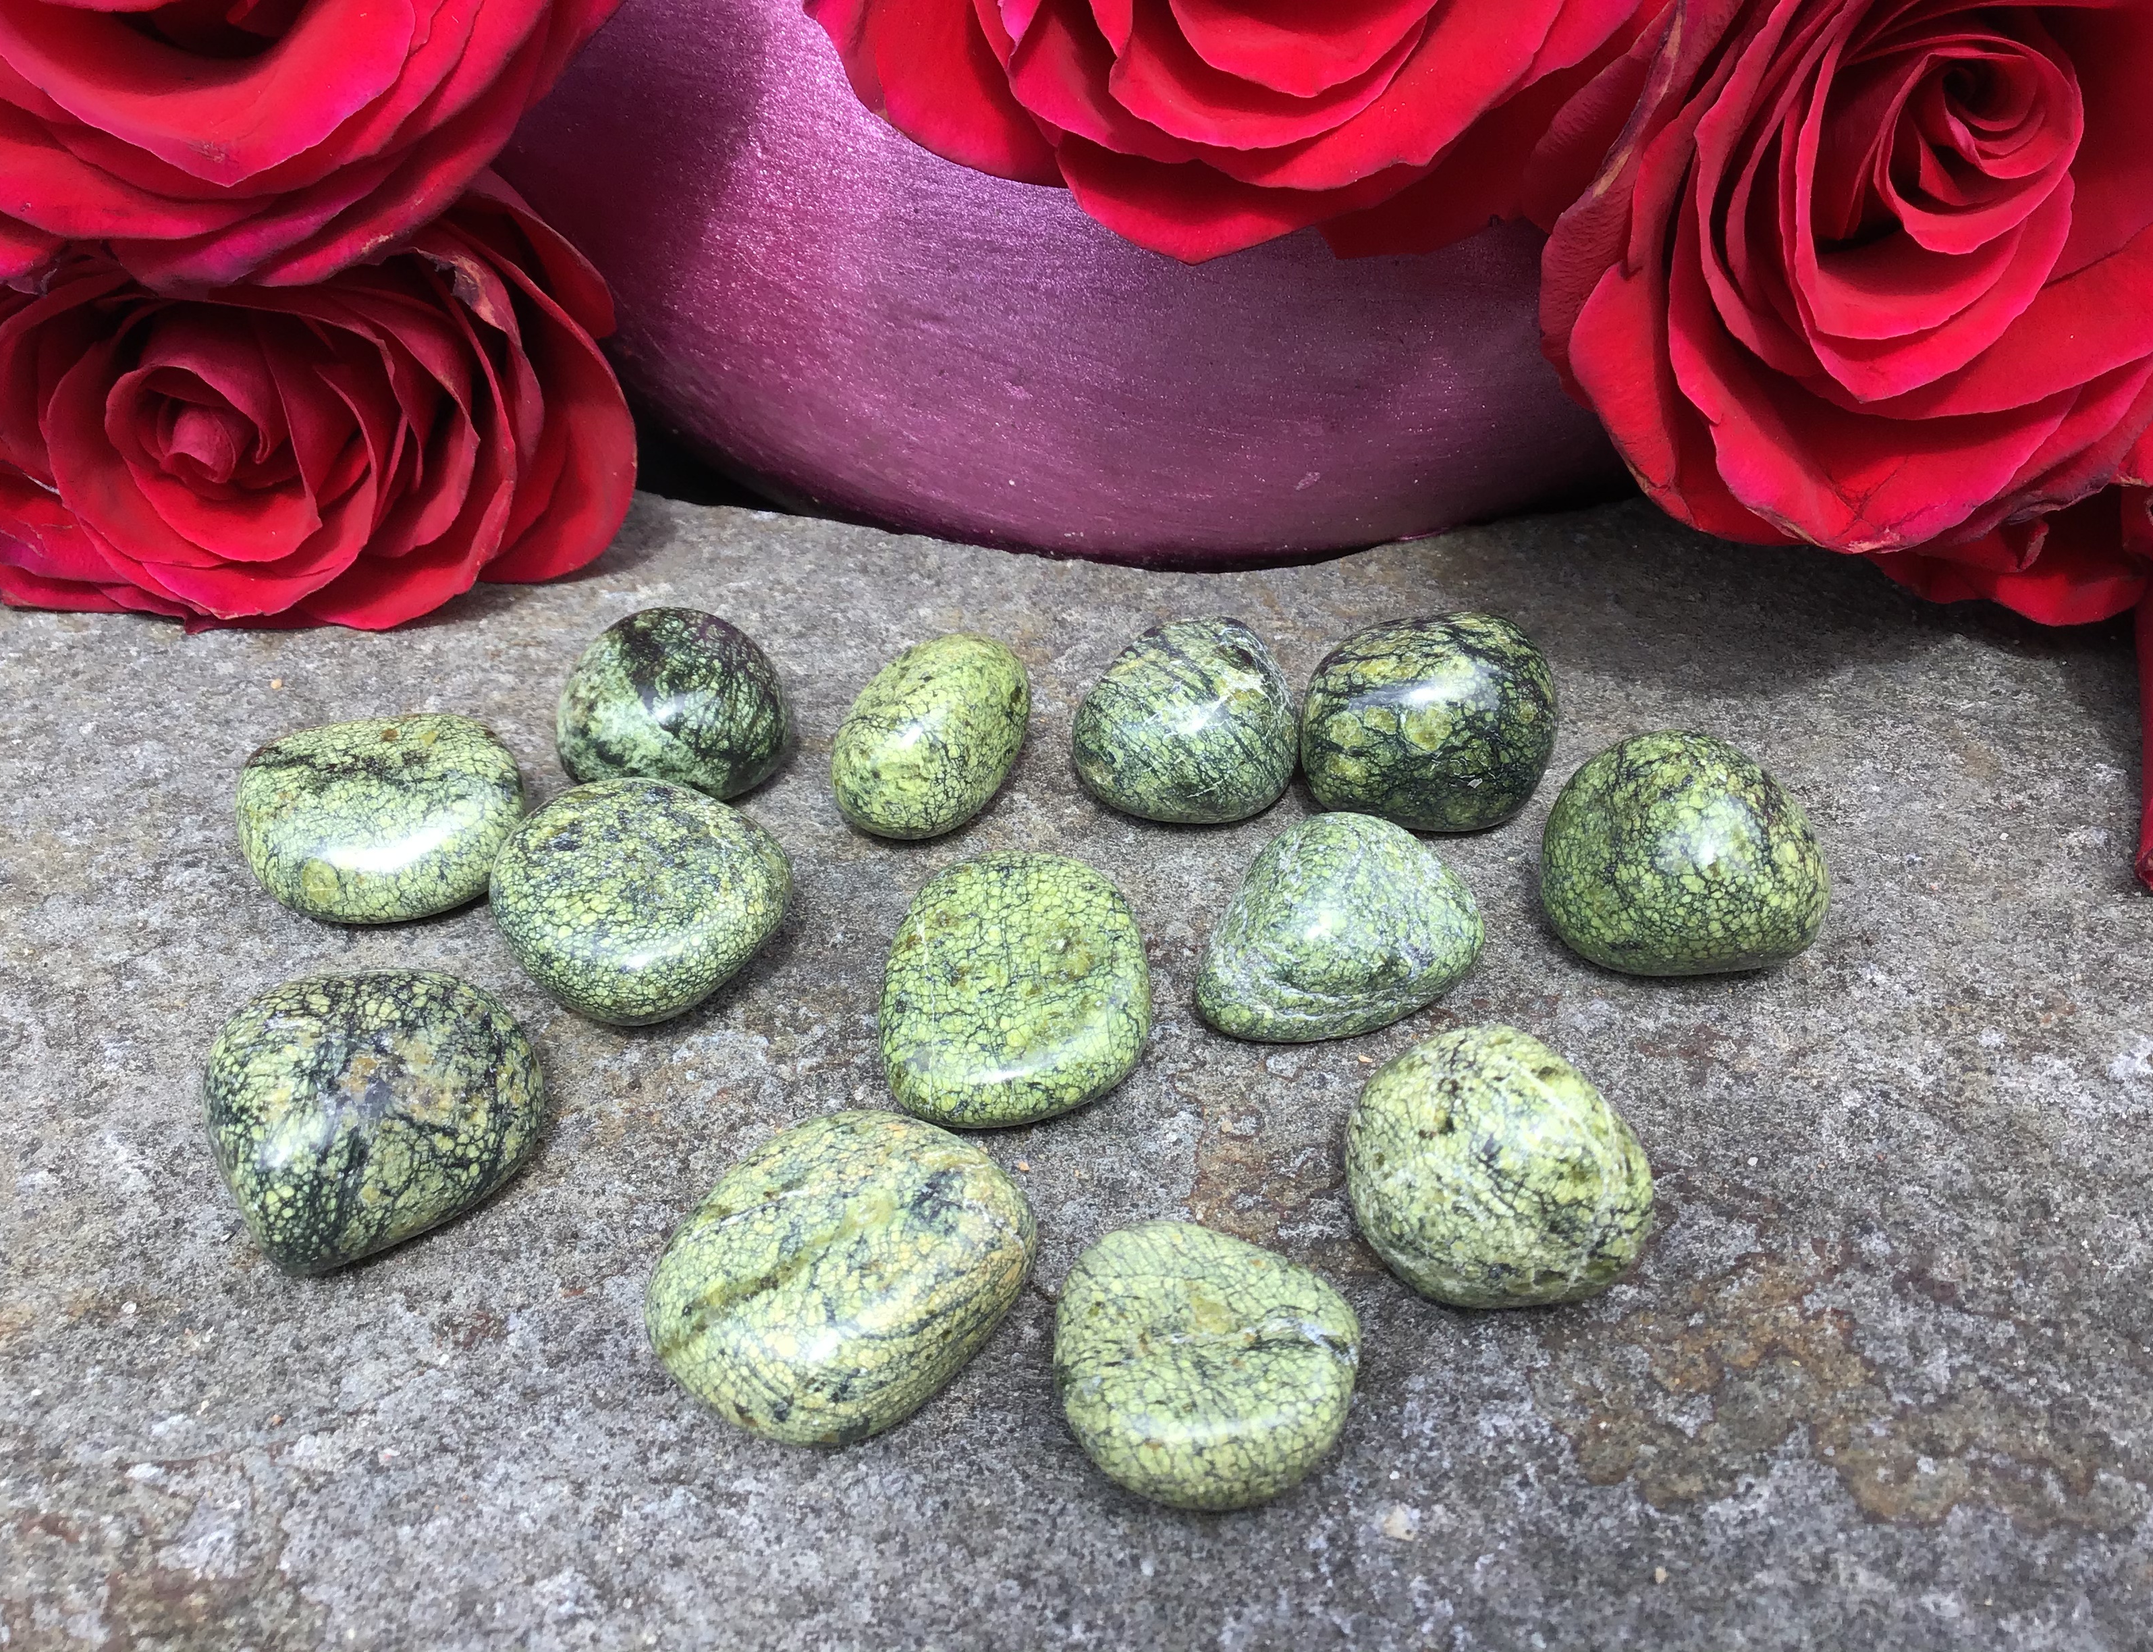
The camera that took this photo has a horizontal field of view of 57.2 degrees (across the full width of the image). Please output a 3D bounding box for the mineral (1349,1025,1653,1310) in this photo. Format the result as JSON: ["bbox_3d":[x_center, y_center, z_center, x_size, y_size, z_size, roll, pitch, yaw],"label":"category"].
[{"bbox_3d":[0.034,0.027,0.157,0.023,0.016,0.025,-5,36,-7],"label":"mineral"}]

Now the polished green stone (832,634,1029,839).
[{"bbox_3d":[-0.015,-0.010,0.215,0.017,0.016,0.029,16,42,18],"label":"polished green stone"}]

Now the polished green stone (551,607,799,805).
[{"bbox_3d":[-0.043,-0.013,0.211,0.023,0.017,0.025,-24,43,-30],"label":"polished green stone"}]

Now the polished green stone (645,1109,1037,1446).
[{"bbox_3d":[-0.018,0.033,0.150,0.025,0.013,0.029,26,43,31],"label":"polished green stone"}]

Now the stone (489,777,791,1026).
[{"bbox_3d":[-0.042,0.006,0.187,0.026,0.014,0.030,-19,40,-24],"label":"stone"}]

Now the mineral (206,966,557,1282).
[{"bbox_3d":[-0.061,0.025,0.172,0.027,0.017,0.030,-21,44,-23],"label":"mineral"}]

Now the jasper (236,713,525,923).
[{"bbox_3d":[-0.072,-0.001,0.206,0.030,0.015,0.026,17,42,19],"label":"jasper"}]

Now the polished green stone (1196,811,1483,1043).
[{"bbox_3d":[0.025,0.010,0.191,0.029,0.015,0.022,-28,47,-30],"label":"polished green stone"}]

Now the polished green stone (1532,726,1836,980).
[{"bbox_3d":[0.058,0.003,0.188,0.025,0.019,0.024,-5,36,-7],"label":"polished green stone"}]

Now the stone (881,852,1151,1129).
[{"bbox_3d":[-0.006,0.015,0.187,0.026,0.013,0.033,0,40,0],"label":"stone"}]

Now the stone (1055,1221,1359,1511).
[{"bbox_3d":[0.010,0.042,0.155,0.023,0.012,0.024,-17,42,-19],"label":"stone"}]

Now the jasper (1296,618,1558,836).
[{"bbox_3d":[0.038,-0.012,0.214,0.027,0.019,0.027,10,40,12],"label":"jasper"}]

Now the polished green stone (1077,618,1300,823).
[{"bbox_3d":[0.012,-0.012,0.209,0.023,0.018,0.024,3,36,4],"label":"polished green stone"}]

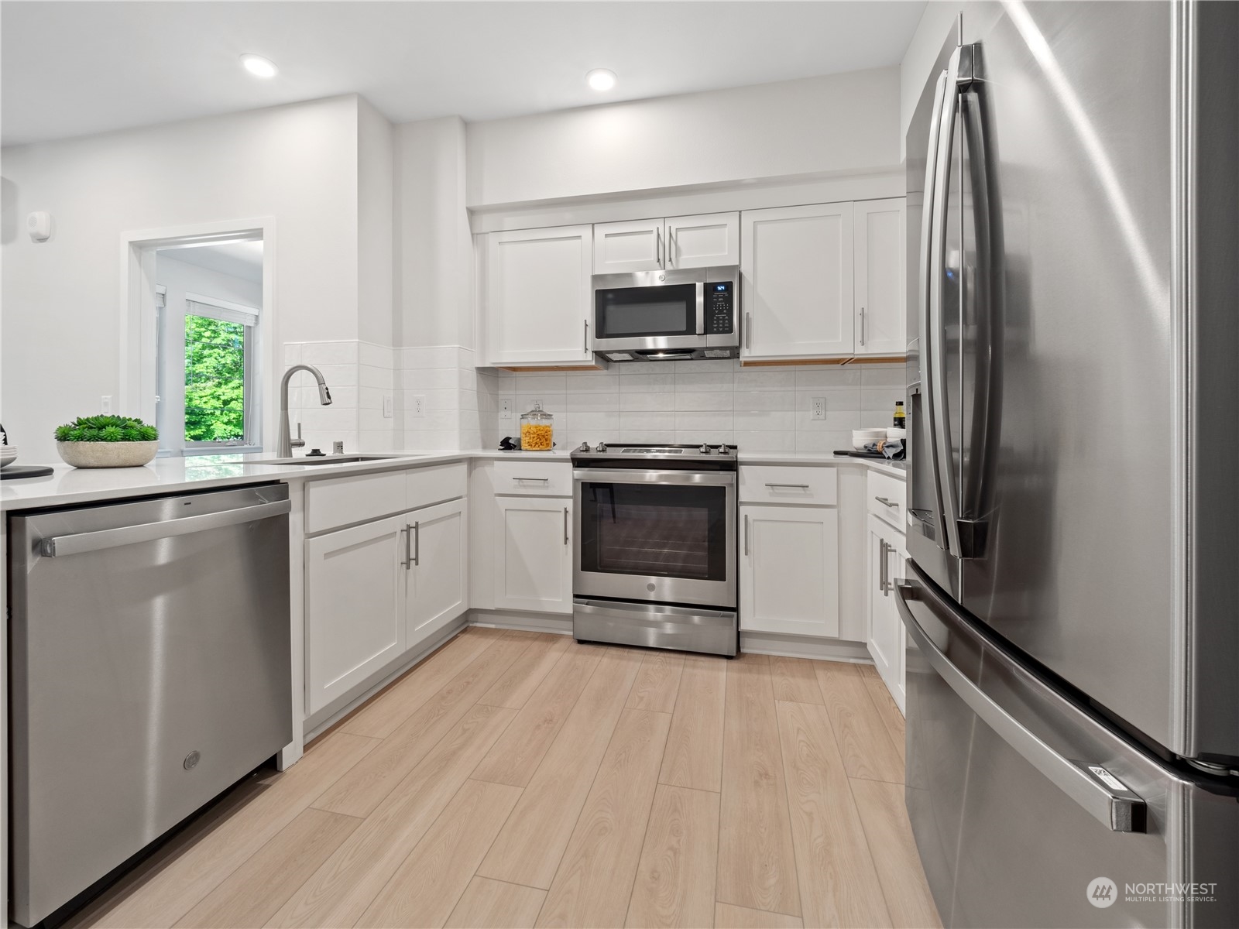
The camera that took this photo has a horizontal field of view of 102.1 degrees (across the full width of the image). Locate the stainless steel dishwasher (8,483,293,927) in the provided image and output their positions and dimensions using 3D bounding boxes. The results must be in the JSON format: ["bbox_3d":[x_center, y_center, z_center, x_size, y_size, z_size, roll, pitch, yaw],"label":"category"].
[{"bbox_3d":[-1.322,0.465,1.274,0.610,0.775,0.600,1,3,13],"label":"stainless steel dishwasher"}]

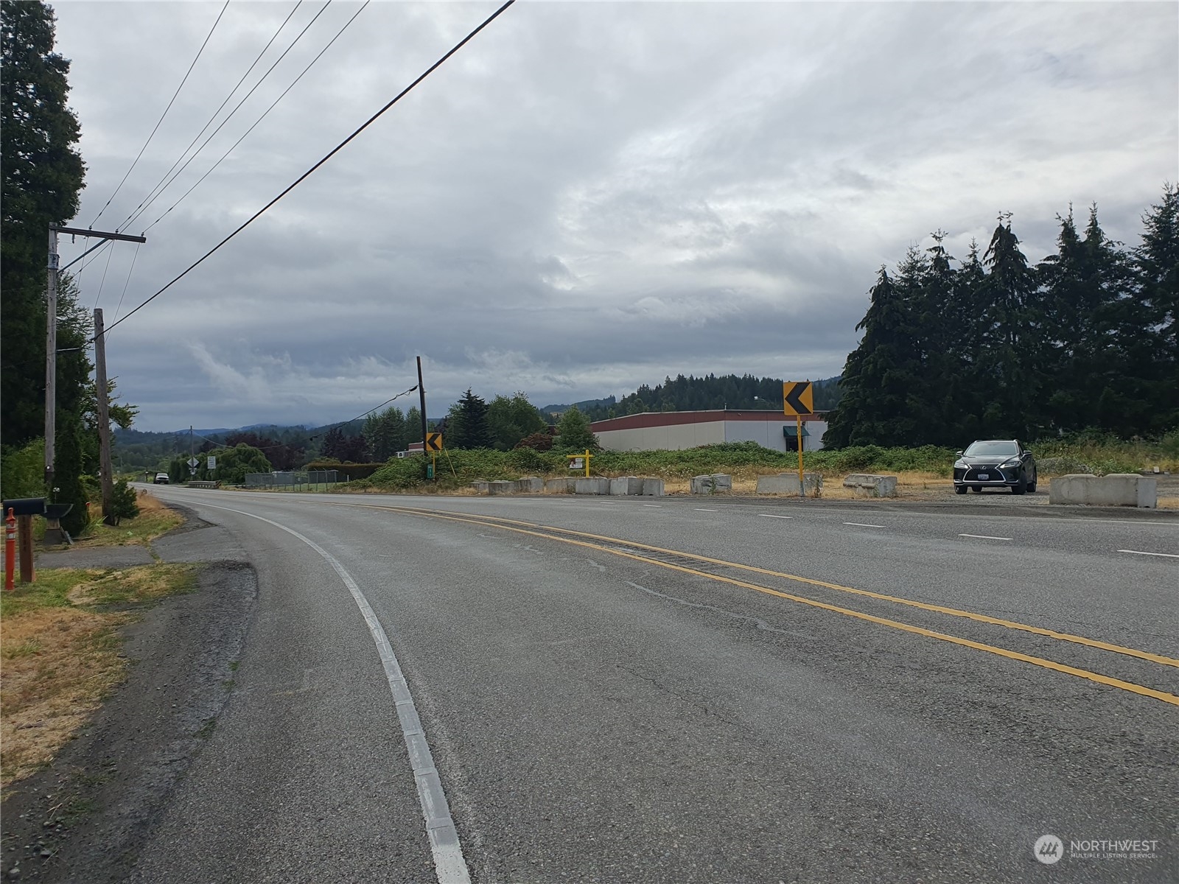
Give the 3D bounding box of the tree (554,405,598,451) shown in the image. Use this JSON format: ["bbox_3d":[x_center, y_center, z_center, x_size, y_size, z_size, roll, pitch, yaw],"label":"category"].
[{"bbox_3d":[-1.060,-0.450,70.000,3.600,5.000,3.600,0,0,0],"label":"tree"}]

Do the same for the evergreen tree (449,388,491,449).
[{"bbox_3d":[-13.372,-1.060,99.897,4.785,9.847,4.785,-1,-1,0],"label":"evergreen tree"}]

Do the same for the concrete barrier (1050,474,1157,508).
[{"bbox_3d":[11.147,1.057,19.279,0.624,0.666,1.960,-1,-1,-27],"label":"concrete barrier"}]

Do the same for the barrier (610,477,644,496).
[{"bbox_3d":[1.260,1.460,29.900,0.620,0.620,1.490,0,0,20],"label":"barrier"}]

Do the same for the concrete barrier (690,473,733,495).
[{"bbox_3d":[4.664,1.613,33.424,1.650,0.640,0.610,-1,-1,-8],"label":"concrete barrier"}]

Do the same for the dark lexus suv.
[{"bbox_3d":[13.200,0.770,28.600,1.920,1.710,4.890,0,0,32],"label":"dark lexus suv"}]

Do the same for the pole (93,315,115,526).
[{"bbox_3d":[-11.070,-0.560,20.200,0.250,4.950,0.250,-3,0,0],"label":"pole"}]

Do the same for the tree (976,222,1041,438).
[{"bbox_3d":[30.948,-7.332,64.805,4.530,18.541,4.530,-1,-1,0],"label":"tree"}]

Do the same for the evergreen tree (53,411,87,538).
[{"bbox_3d":[-10.300,0.620,17.600,0.750,2.520,0.750,0,0,0],"label":"evergreen tree"}]

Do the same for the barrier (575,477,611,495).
[{"bbox_3d":[0.184,1.703,34.752,0.610,0.650,1.830,0,-1,-30],"label":"barrier"}]

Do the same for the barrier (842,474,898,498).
[{"bbox_3d":[8.520,1.320,26.950,0.650,0.620,1.720,0,0,-19],"label":"barrier"}]

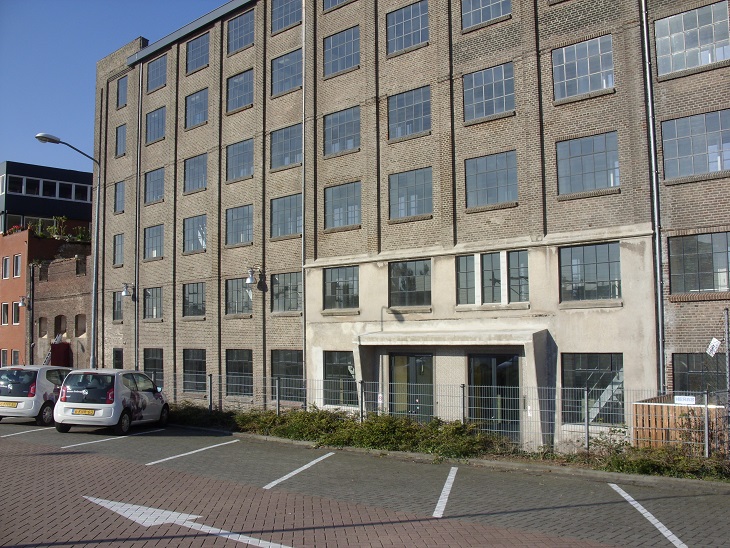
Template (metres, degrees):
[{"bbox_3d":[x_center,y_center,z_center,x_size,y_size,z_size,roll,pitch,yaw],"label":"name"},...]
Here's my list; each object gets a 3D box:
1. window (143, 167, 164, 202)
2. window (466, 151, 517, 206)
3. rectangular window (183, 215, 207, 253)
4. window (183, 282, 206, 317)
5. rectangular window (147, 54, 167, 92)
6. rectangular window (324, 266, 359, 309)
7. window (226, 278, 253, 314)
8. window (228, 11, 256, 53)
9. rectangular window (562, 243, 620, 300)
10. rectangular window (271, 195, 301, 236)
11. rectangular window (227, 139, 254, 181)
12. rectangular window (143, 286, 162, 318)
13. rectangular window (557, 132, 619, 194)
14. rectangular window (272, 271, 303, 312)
[{"bbox_3d":[-9.421,-3.978,36.133,0.160,1.426,1.767,3,-6,-44],"label":"window"},{"bbox_3d":[3.566,-2.663,22.570,0.140,1.450,1.783,4,-6,-44],"label":"window"},{"bbox_3d":[-7.105,-1.672,33.367,0.140,1.430,1.767,4,-6,-43],"label":"rectangular window"},{"bbox_3d":[-7.318,1.123,34.224,0.150,1.438,1.815,4,-6,-44],"label":"window"},{"bbox_3d":[-9.804,-9.442,37.710,0.150,1.483,1.812,4,-6,-44],"label":"rectangular window"},{"bbox_3d":[-0.746,0.501,26.613,0.160,1.381,1.766,3,-6,-44],"label":"rectangular window"},{"bbox_3d":[-4.794,0.861,30.922,0.160,1.368,1.778,3,-6,-44],"label":"window"},{"bbox_3d":[-4.890,-9.525,31.674,0.140,1.421,1.787,4,-6,-43],"label":"window"},{"bbox_3d":[5.672,-0.045,20.171,0.140,1.408,1.758,4,-6,-44],"label":"rectangular window"},{"bbox_3d":[-2.837,-2.088,28.835,0.140,1.430,1.798,4,-6,-43],"label":"rectangular window"},{"bbox_3d":[-4.836,-4.413,31.317,0.160,1.426,1.778,3,-6,-44],"label":"rectangular window"},{"bbox_3d":[-9.769,1.339,36.807,0.150,1.438,1.812,4,-6,-44],"label":"rectangular window"},{"bbox_3d":[5.604,-2.773,20.287,0.140,1.430,1.752,4,-6,-45],"label":"rectangular window"},{"bbox_3d":[-2.782,0.640,28.628,0.140,1.373,1.798,4,-6,-43],"label":"rectangular window"}]

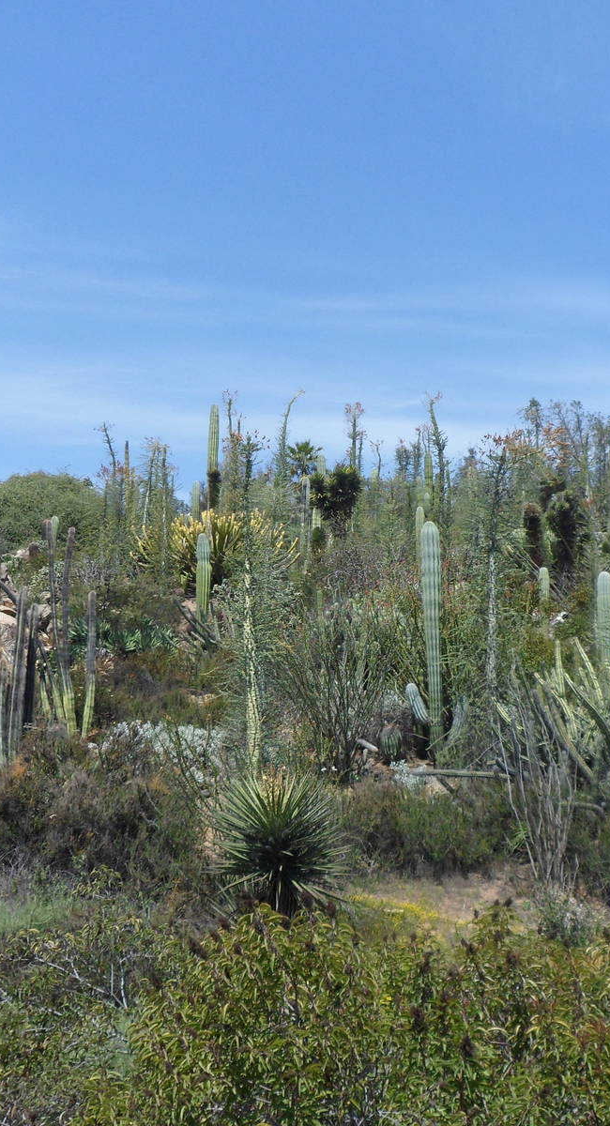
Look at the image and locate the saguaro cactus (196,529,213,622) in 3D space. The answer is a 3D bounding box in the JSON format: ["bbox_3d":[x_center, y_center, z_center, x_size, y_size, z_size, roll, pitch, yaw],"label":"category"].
[{"bbox_3d":[-2.686,0.321,31.178,0.440,2.459,0.420,1,-9,-5],"label":"saguaro cactus"}]

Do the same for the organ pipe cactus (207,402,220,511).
[{"bbox_3d":[-3.251,-3.726,41.882,0.420,4.040,0.420,1,-9,-4],"label":"organ pipe cactus"}]

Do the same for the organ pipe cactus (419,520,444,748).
[{"bbox_3d":[2.154,1.267,19.915,0.360,4.014,0.360,-1,-9,6],"label":"organ pipe cactus"}]

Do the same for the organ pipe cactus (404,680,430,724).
[{"bbox_3d":[1.863,2.331,19.481,0.420,0.737,0.330,-1,-9,5],"label":"organ pipe cactus"}]

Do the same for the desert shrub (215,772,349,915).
[{"bbox_3d":[-0.248,3.049,12.686,1.449,1.492,1.450,0,-9,-1],"label":"desert shrub"}]

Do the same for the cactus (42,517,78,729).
[{"bbox_3d":[-3.999,0.984,19.150,0.580,3.539,0.500,2,-9,-12],"label":"cactus"}]

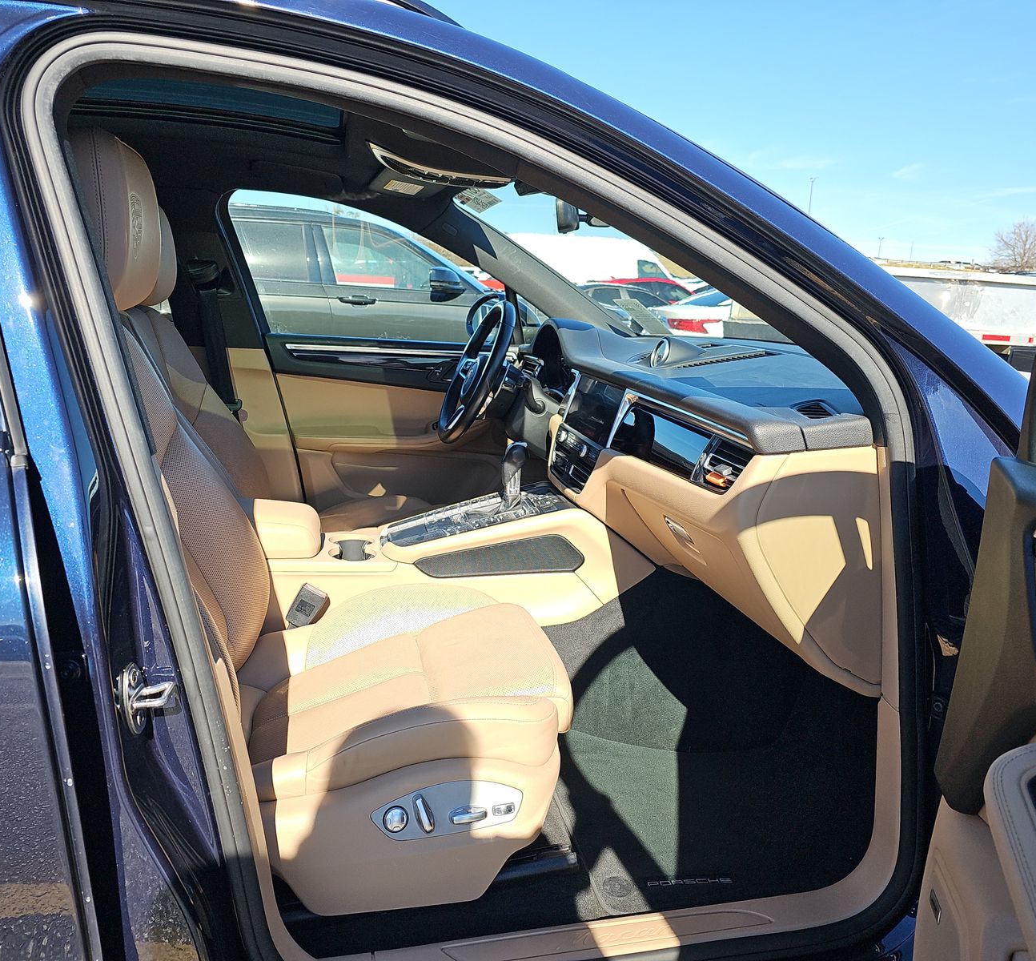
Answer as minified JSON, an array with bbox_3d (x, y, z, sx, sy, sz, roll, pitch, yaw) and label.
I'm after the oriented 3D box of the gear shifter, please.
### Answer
[{"bbox_3d":[-0.008,-0.008,1.725,0.064,0.140,0.059,-3,14,-11],"label":"gear shifter"}]

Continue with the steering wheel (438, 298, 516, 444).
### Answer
[{"bbox_3d":[-0.090,-0.250,2.028,0.088,0.368,0.368,24,8,-16],"label":"steering wheel"}]

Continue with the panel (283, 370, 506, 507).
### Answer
[{"bbox_3d":[-0.302,-0.082,2.344,0.685,0.430,0.117,-3,14,-11],"label":"panel"}]

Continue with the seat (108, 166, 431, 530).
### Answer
[{"bbox_3d":[-0.548,-0.149,1.961,0.750,0.990,0.550,-2,14,-11],"label":"seat"}]

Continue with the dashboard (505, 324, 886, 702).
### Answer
[{"bbox_3d":[0.363,-0.080,1.786,0.538,0.469,1.428,-3,14,-11],"label":"dashboard"}]

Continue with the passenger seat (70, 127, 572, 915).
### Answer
[{"bbox_3d":[-0.314,0.042,1.282,0.782,1.056,0.518,-3,14,-11],"label":"passenger seat"}]

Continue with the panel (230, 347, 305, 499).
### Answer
[{"bbox_3d":[-0.676,-0.123,2.307,0.196,0.484,0.078,-3,14,-11],"label":"panel"}]

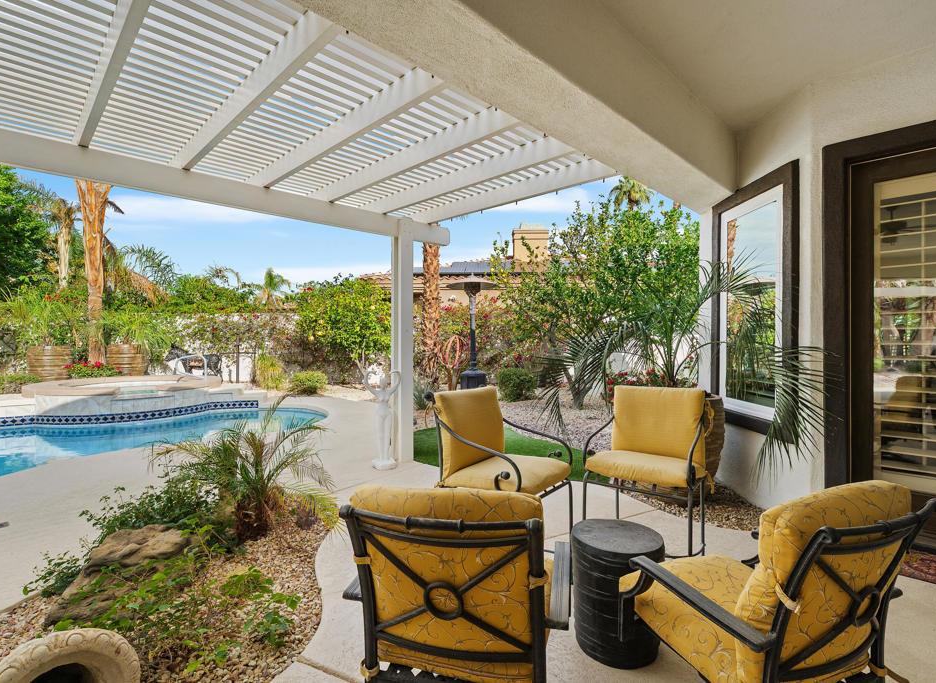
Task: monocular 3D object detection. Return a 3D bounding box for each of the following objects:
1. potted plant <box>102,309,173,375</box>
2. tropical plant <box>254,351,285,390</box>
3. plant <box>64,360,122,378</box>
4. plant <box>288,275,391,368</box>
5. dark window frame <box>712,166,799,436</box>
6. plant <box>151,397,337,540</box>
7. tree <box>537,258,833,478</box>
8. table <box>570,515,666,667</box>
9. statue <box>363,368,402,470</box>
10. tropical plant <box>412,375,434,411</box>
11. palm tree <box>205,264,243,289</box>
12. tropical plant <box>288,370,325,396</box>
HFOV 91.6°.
[{"bbox_3d":[-8.230,0.125,11.300,1.500,1.880,1.450,0,0,0],"label":"potted plant"},{"bbox_3d":[-4.711,0.688,10.800,0.670,0.950,0.650,0,0,-24],"label":"tropical plant"},{"bbox_3d":[-8.805,0.682,10.700,1.050,0.480,0.750,0,0,-39],"label":"plant"},{"bbox_3d":[-3.040,-0.260,11.400,2.700,2.700,2.300,0,0,0],"label":"plant"},{"bbox_3d":[2.160,-0.250,3.460,0.090,1.840,0.980,0,0,0],"label":"dark window frame"},{"bbox_3d":[-1.379,0.775,2.820,1.120,0.900,1.100,0,0,-26],"label":"plant"},{"bbox_3d":[1.420,0.060,3.500,1.750,1.500,1.600,0,0,0],"label":"tree"},{"bbox_3d":[0.613,1.013,1.871,0.360,0.435,0.360,0,0,0],"label":"table"},{"bbox_3d":[-0.845,0.760,4.470,0.365,0.940,0.240,0,0,-9],"label":"statue"},{"bbox_3d":[-0.830,0.880,7.950,0.520,0.650,0.520,0,0,0],"label":"tropical plant"},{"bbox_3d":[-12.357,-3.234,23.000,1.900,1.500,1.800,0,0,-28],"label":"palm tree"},{"bbox_3d":[-3.600,0.910,10.200,0.840,0.540,0.800,0,0,0],"label":"tropical plant"}]

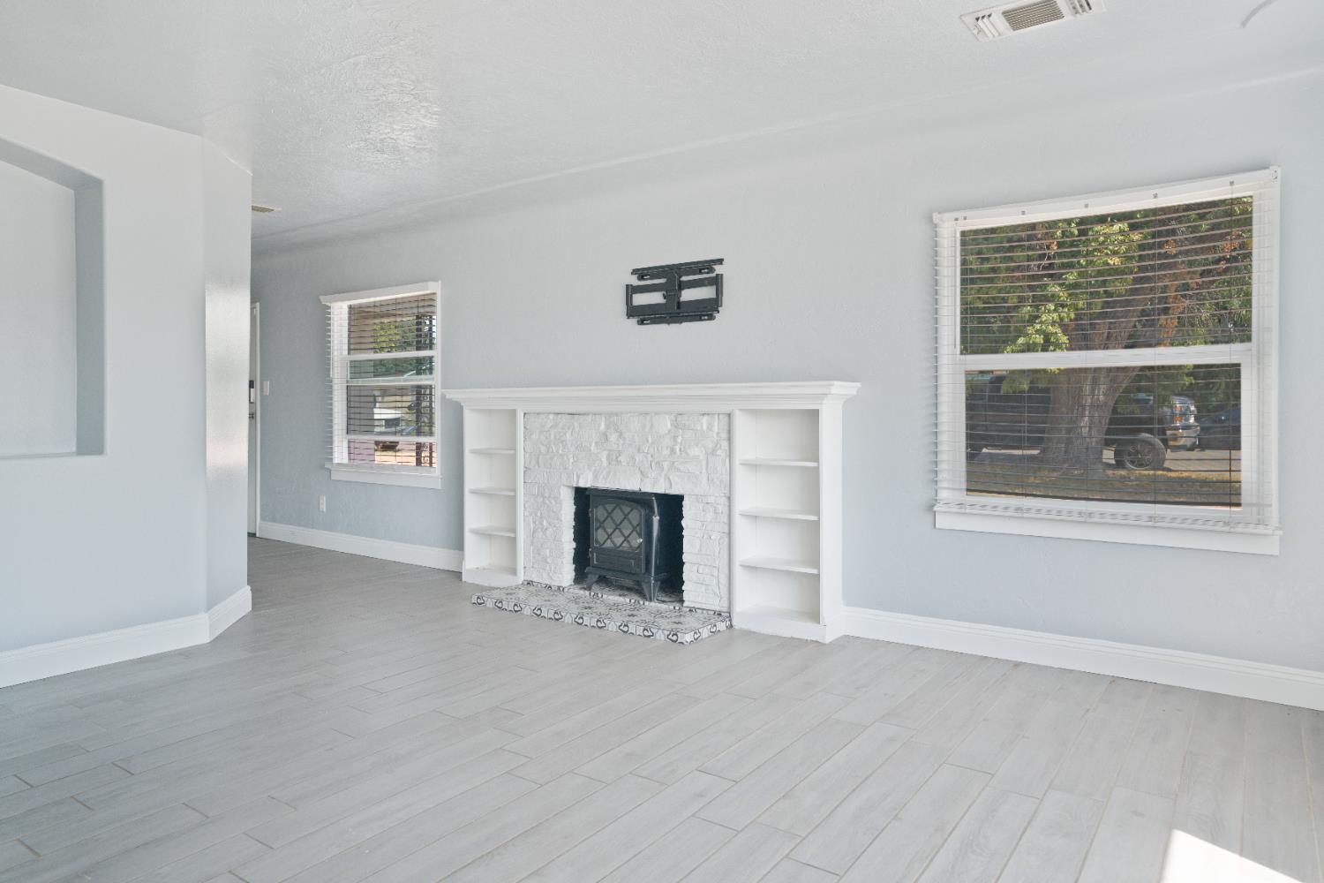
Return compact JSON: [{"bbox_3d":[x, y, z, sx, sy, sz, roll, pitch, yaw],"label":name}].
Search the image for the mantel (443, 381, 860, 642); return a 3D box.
[{"bbox_3d":[-0.317,0.323,4.727,2.729,1.251,0.610,1,2,35],"label":"mantel"}]

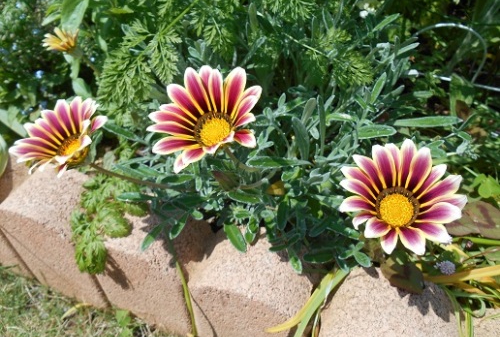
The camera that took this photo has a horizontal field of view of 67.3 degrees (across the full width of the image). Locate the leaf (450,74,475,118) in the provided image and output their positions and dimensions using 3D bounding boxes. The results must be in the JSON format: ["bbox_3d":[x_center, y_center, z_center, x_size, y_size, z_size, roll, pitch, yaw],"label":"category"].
[{"bbox_3d":[0.262,-0.091,0.465,0.024,0.010,0.058,19,79,26],"label":"leaf"}]

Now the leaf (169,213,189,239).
[{"bbox_3d":[-0.063,0.051,0.330,0.009,0.006,0.028,22,62,20],"label":"leaf"}]

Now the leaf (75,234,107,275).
[{"bbox_3d":[-0.156,0.085,0.370,0.031,0.014,0.037,-1,74,-8],"label":"leaf"}]

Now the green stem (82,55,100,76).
[{"bbox_3d":[-0.202,-0.131,0.477,0.006,0.029,0.006,-40,10,0],"label":"green stem"}]

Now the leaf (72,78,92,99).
[{"bbox_3d":[-0.210,-0.100,0.470,0.017,0.008,0.039,-35,78,-24],"label":"leaf"}]

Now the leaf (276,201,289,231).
[{"bbox_3d":[0.029,0.043,0.335,0.010,0.006,0.028,7,64,3],"label":"leaf"}]

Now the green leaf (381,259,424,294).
[{"bbox_3d":[0.119,0.084,0.292,0.027,0.008,0.033,-30,58,-26],"label":"green leaf"}]

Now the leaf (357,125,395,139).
[{"bbox_3d":[0.128,-0.036,0.378,0.038,0.007,0.015,-2,45,8],"label":"leaf"}]

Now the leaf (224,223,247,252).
[{"bbox_3d":[-0.014,0.064,0.348,0.013,0.006,0.030,-34,76,-9],"label":"leaf"}]

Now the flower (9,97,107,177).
[{"bbox_3d":[-0.181,-0.029,0.355,0.088,0.040,0.088,32,73,33],"label":"flower"}]

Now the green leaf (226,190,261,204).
[{"bbox_3d":[-0.006,0.026,0.348,0.033,0.006,0.009,16,51,13],"label":"green leaf"}]

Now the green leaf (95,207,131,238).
[{"bbox_3d":[-0.124,0.049,0.338,0.042,0.012,0.024,27,52,24],"label":"green leaf"}]

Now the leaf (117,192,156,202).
[{"bbox_3d":[-0.107,0.026,0.350,0.037,0.006,0.011,5,42,6],"label":"leaf"}]

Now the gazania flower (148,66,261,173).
[{"bbox_3d":[-0.037,-0.040,0.305,0.093,0.032,0.088,25,78,28],"label":"gazania flower"}]

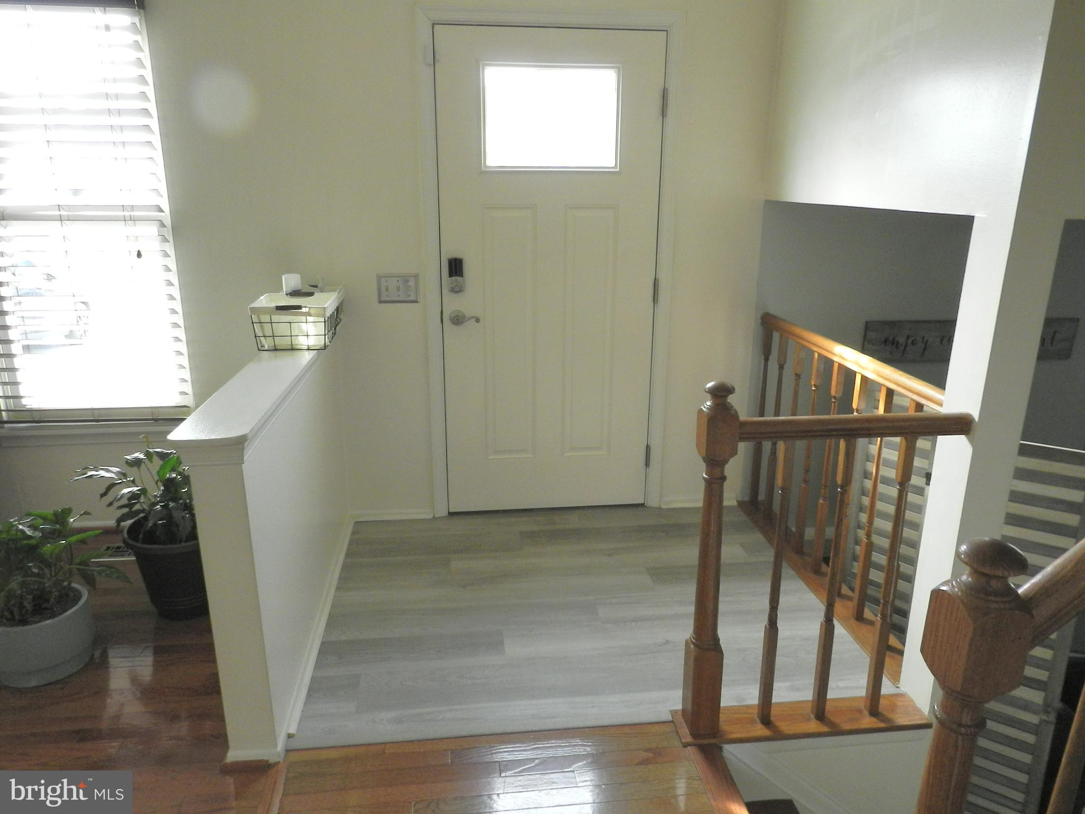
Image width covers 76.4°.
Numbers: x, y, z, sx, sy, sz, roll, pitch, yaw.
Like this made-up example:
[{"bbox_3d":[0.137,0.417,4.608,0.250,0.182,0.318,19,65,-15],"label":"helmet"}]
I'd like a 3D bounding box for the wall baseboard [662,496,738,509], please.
[{"bbox_3d":[0.751,0.453,3.302,0.375,0.047,0.020,-1,18,-7],"label":"wall baseboard"}]

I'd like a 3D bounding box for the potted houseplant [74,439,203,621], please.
[{"bbox_3d":[-1.305,0.405,2.396,0.532,0.634,0.471,-1,18,-7],"label":"potted houseplant"}]

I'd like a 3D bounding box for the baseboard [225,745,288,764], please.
[{"bbox_3d":[-0.752,0.909,1.804,0.144,0.038,0.017,-1,18,-7],"label":"baseboard"}]

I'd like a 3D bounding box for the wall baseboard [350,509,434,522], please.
[{"bbox_3d":[-0.684,0.490,3.136,0.363,0.044,0.020,-1,18,-7],"label":"wall baseboard"}]

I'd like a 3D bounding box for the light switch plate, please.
[{"bbox_3d":[-0.594,-0.487,2.843,0.169,0.120,0.011,-1,18,-7],"label":"light switch plate"}]

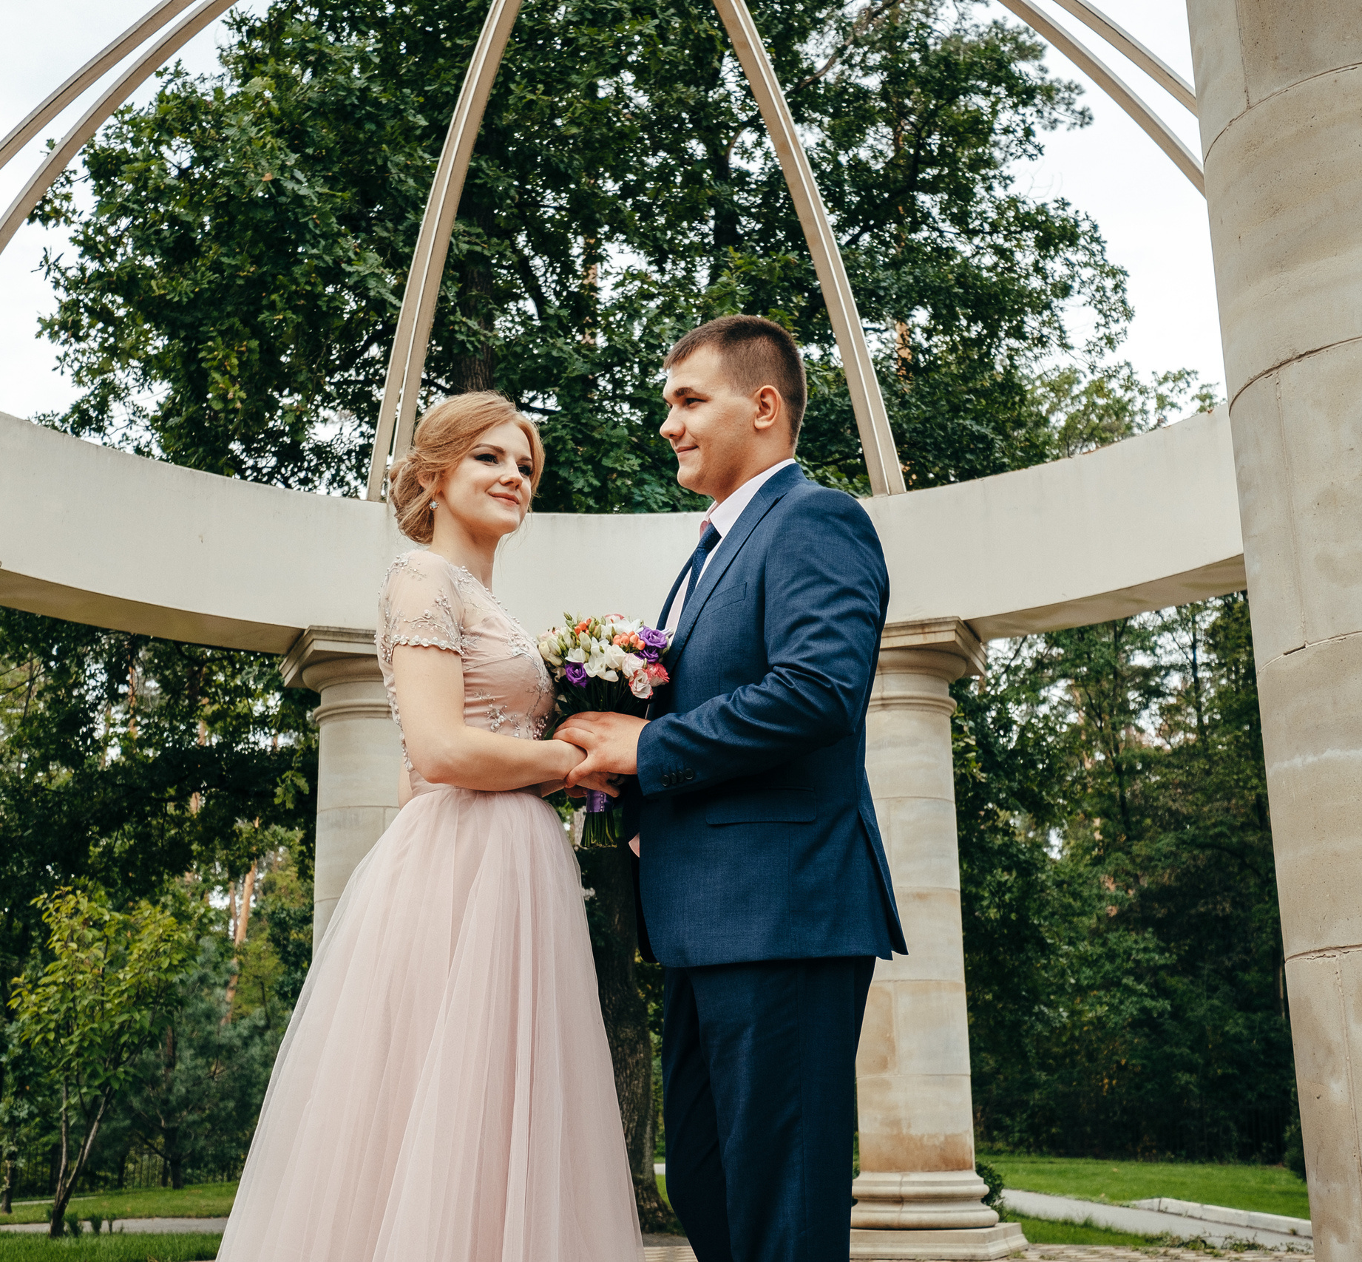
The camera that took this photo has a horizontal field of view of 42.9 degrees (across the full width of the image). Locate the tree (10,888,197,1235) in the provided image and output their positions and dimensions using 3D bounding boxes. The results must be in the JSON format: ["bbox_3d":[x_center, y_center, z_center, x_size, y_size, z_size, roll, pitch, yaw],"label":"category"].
[{"bbox_3d":[-4.146,3.055,12.464,1.330,2.430,1.300,-1,-16,0],"label":"tree"}]

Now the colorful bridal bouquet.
[{"bbox_3d":[-0.108,0.140,2.468,0.200,0.330,0.200,-1,-16,0],"label":"colorful bridal bouquet"}]

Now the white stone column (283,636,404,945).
[{"bbox_3d":[-1.670,1.669,9.306,0.890,3.260,0.890,6,-17,-22],"label":"white stone column"}]

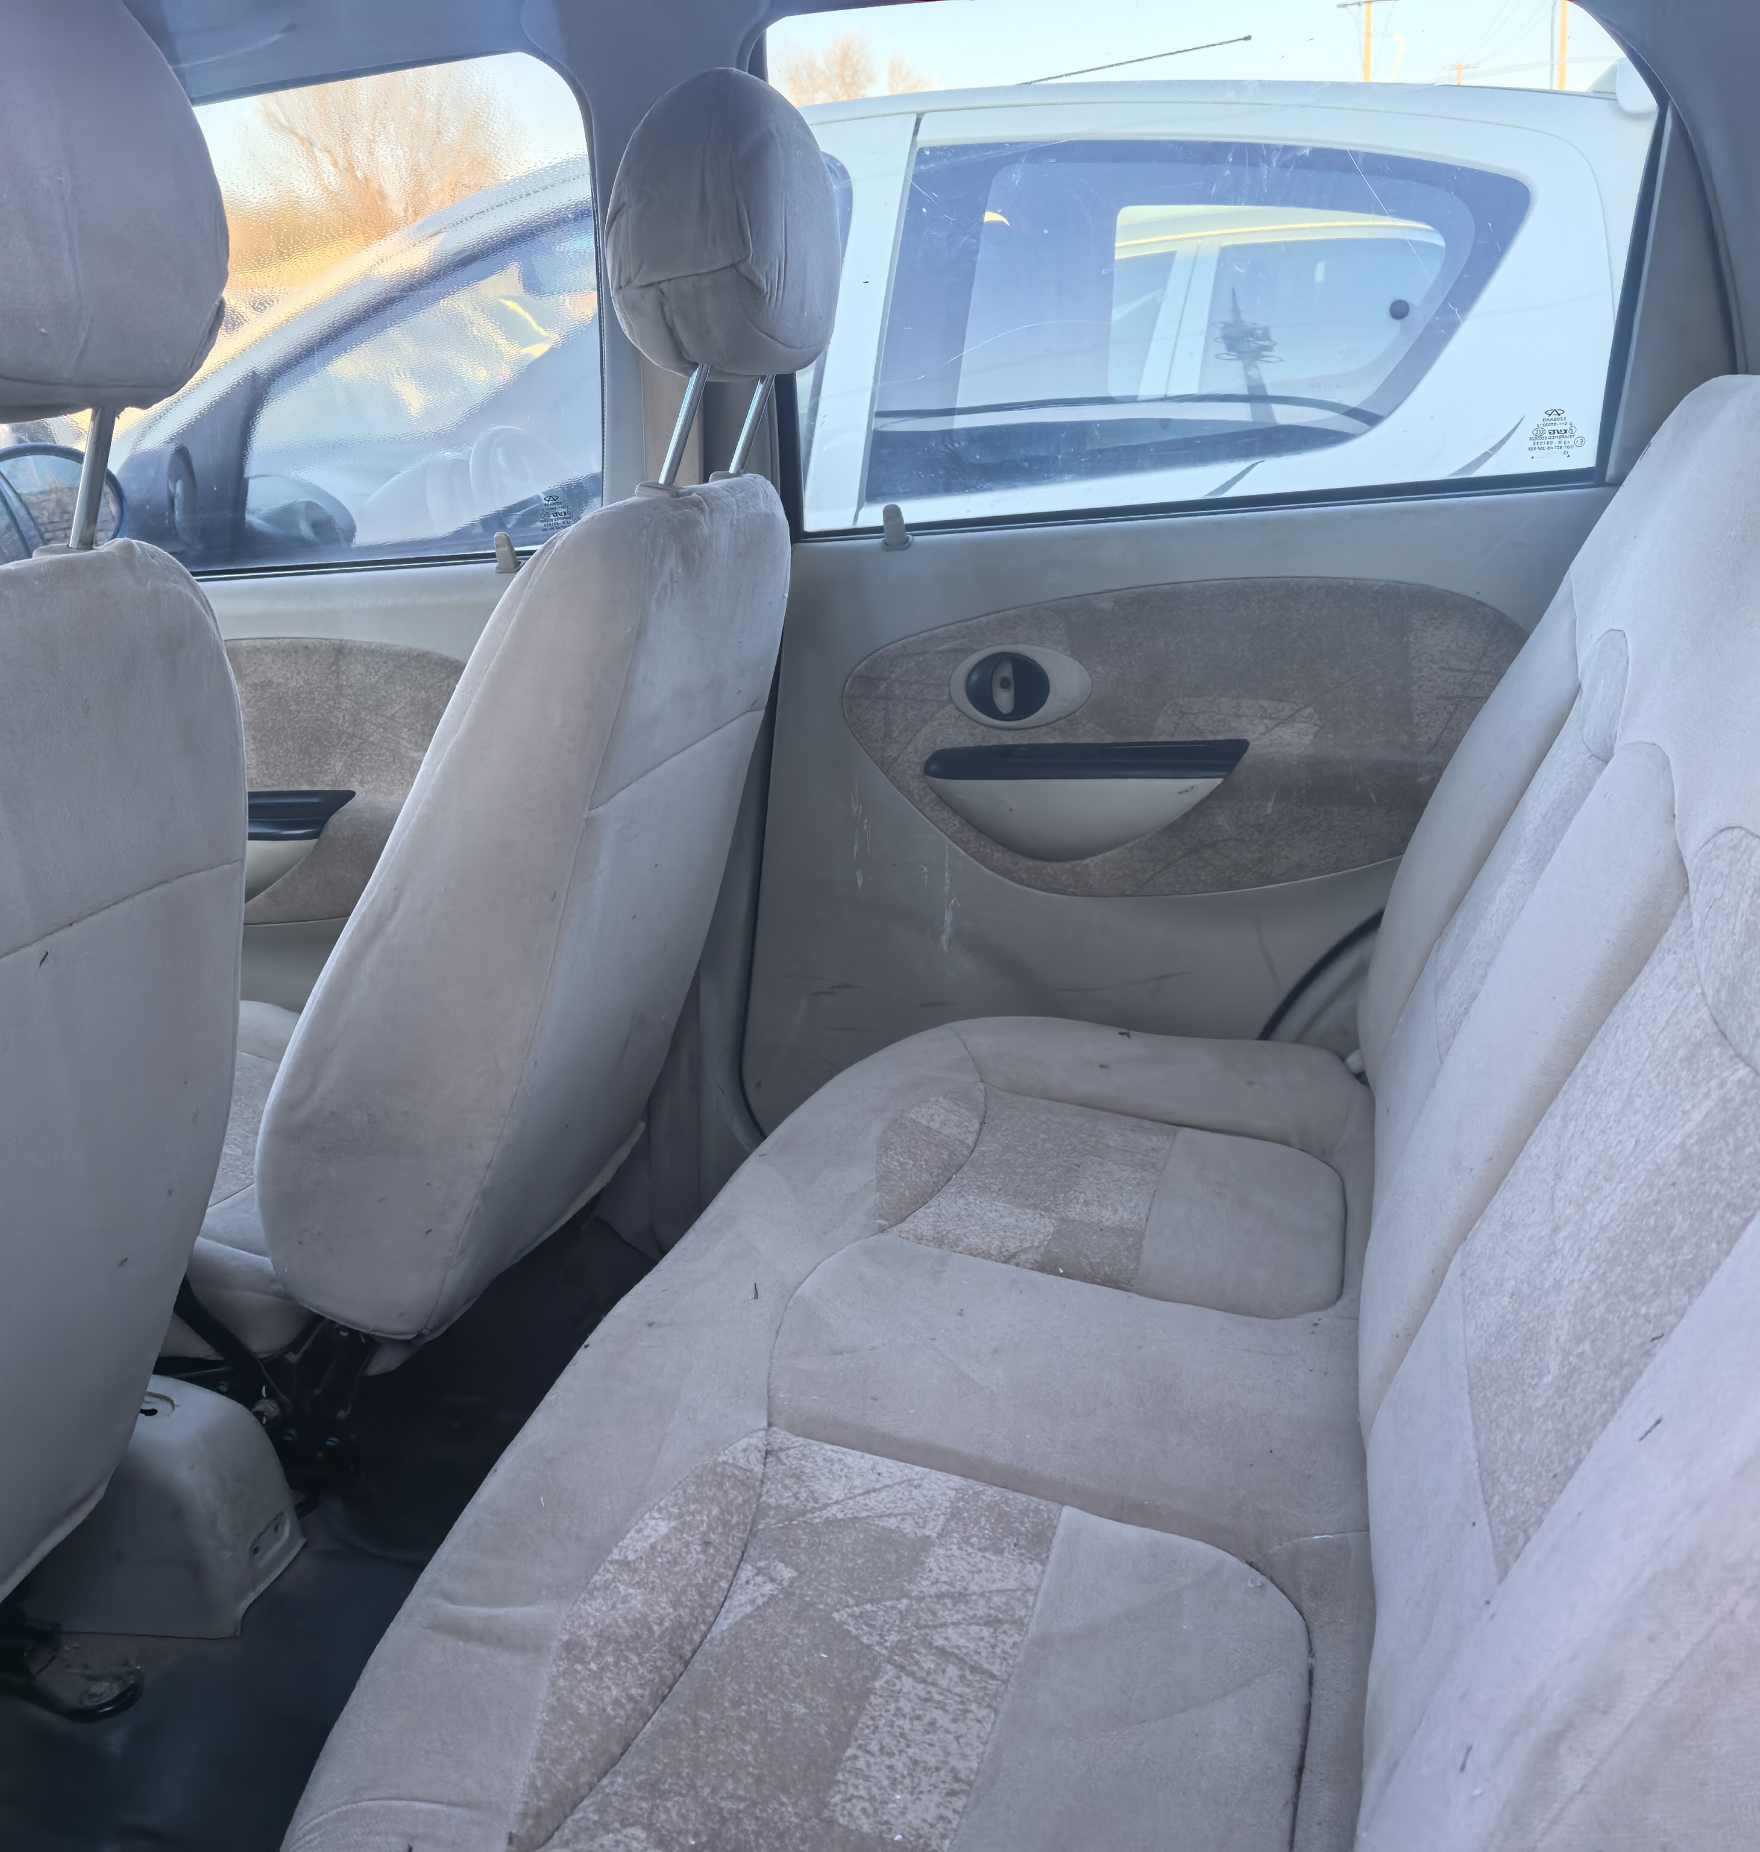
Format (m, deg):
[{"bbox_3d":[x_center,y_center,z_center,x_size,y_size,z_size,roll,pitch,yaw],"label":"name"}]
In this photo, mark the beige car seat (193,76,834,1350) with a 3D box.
[{"bbox_3d":[-0.233,-0.177,1.497,0.200,0.935,0.460,21,20,8],"label":"beige car seat"}]

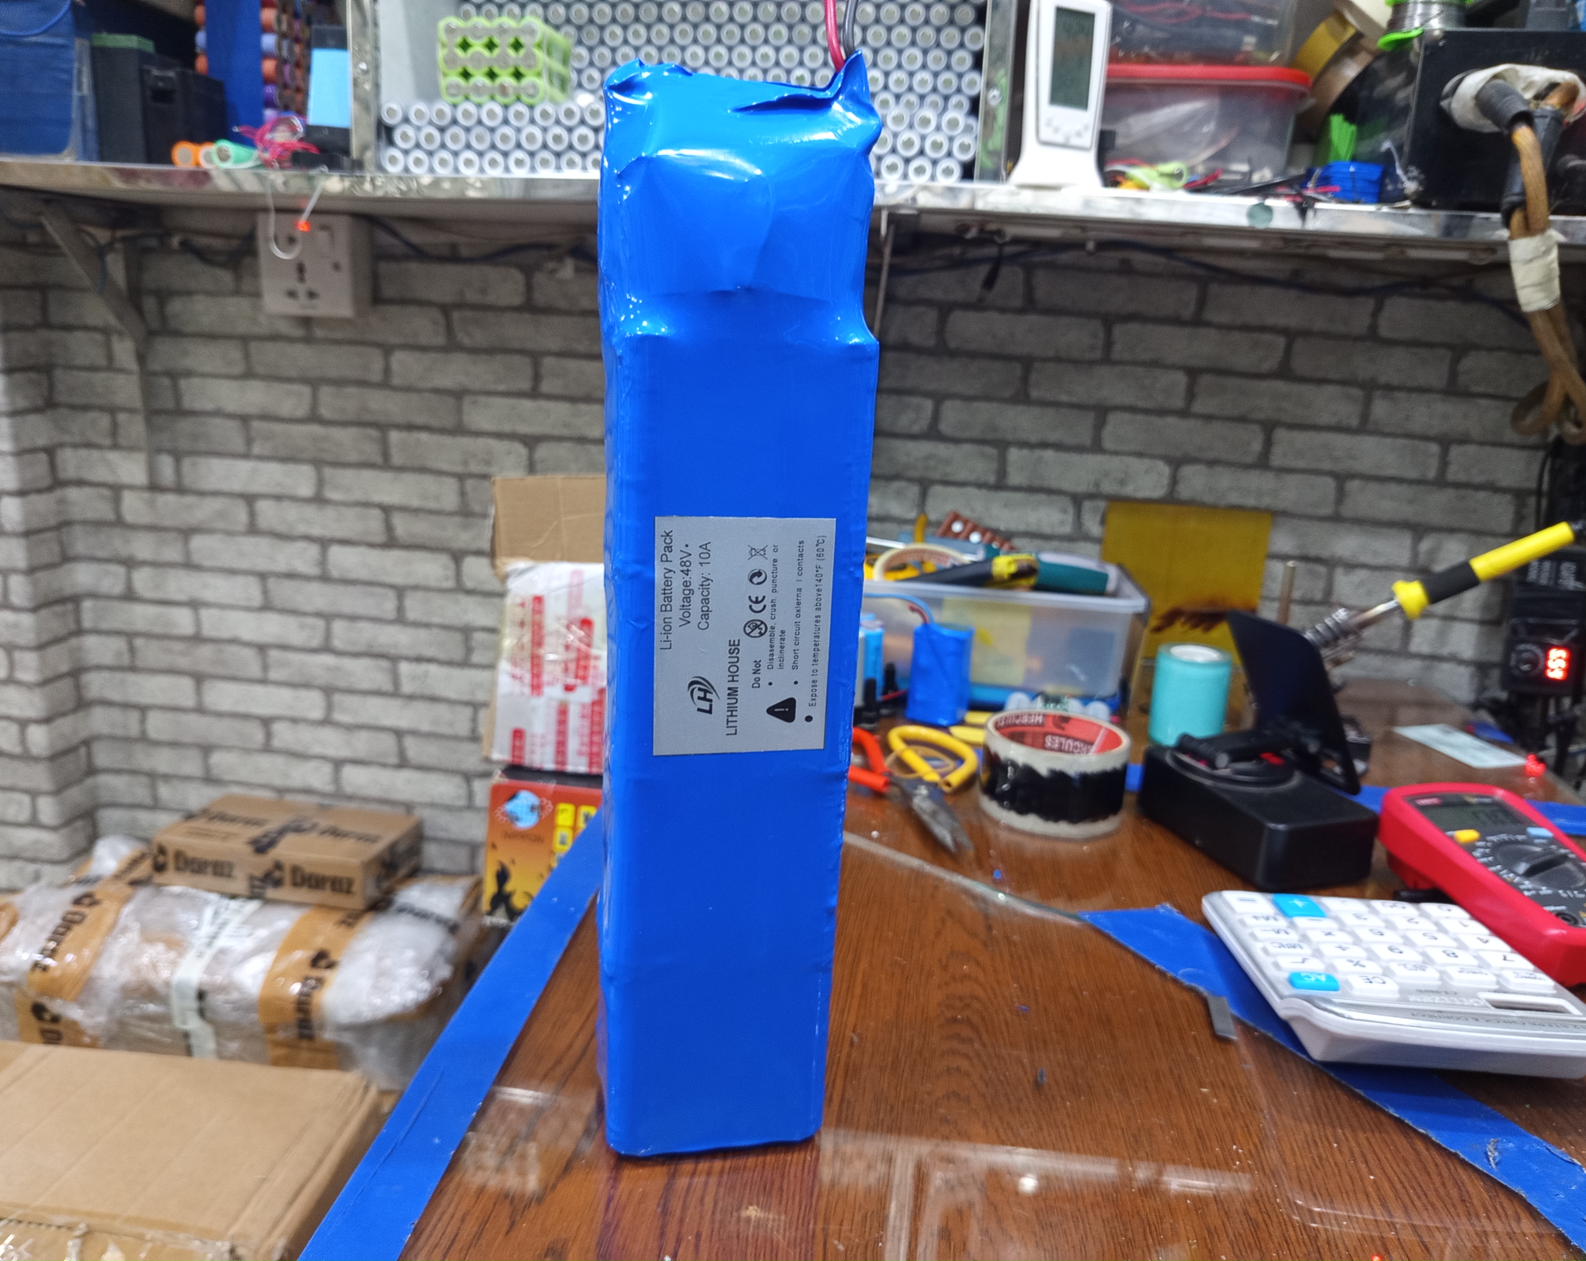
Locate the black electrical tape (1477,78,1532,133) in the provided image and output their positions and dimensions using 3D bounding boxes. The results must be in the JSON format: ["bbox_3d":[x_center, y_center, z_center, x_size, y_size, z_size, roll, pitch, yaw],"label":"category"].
[{"bbox_3d":[0.425,-0.312,0.695,0.019,0.037,0.019,-24,-28,0],"label":"black electrical tape"}]

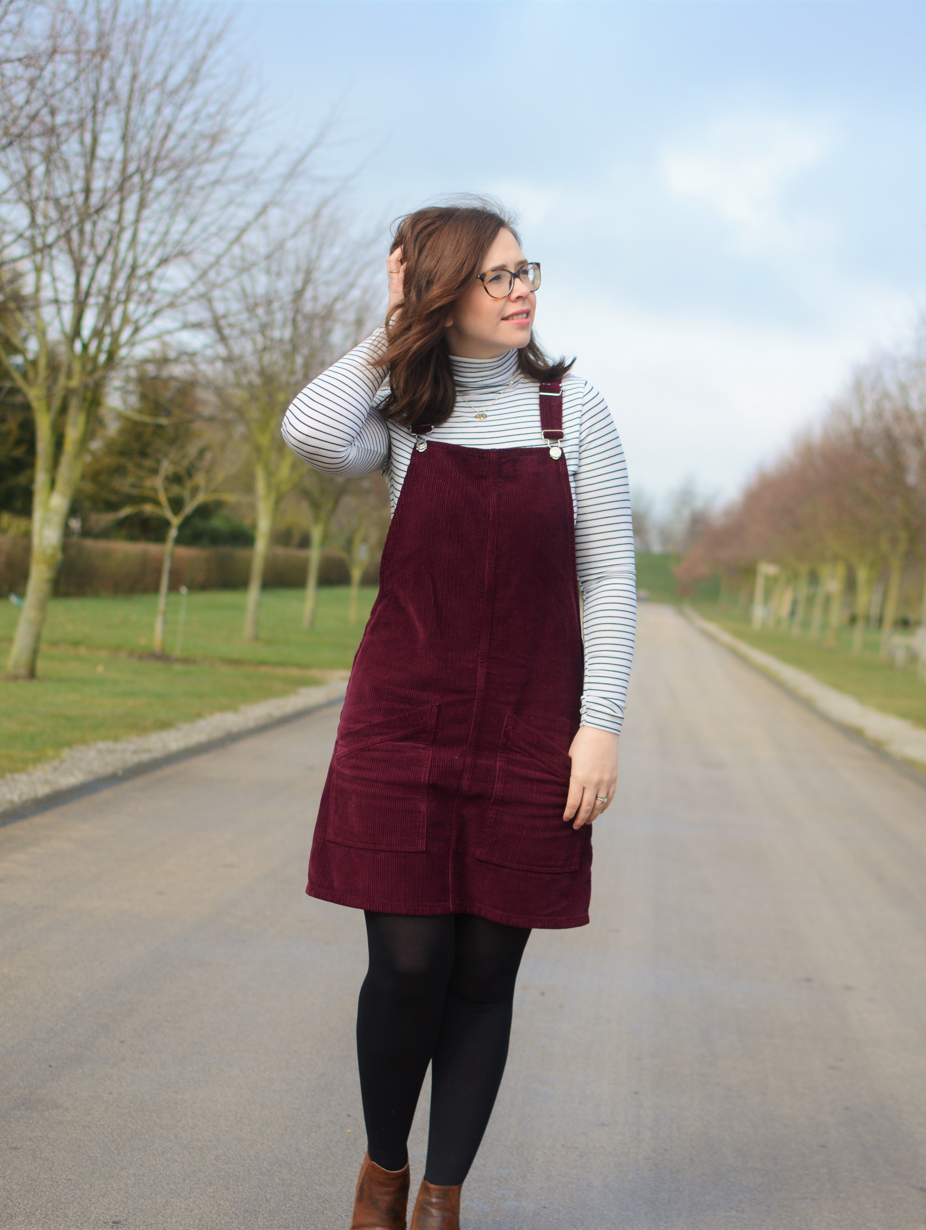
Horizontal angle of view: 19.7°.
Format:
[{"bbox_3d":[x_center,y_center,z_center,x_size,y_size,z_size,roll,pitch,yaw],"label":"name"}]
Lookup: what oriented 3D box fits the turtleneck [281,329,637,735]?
[{"bbox_3d":[-0.006,-0.134,4.200,0.570,0.615,0.290,4,1,-2],"label":"turtleneck"}]

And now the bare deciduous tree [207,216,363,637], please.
[{"bbox_3d":[-2.332,-2.683,37.000,2.700,6.150,2.700,4,1,0],"label":"bare deciduous tree"}]

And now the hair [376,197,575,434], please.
[{"bbox_3d":[0.022,-0.470,4.200,0.260,0.355,0.250,4,1,41],"label":"hair"}]

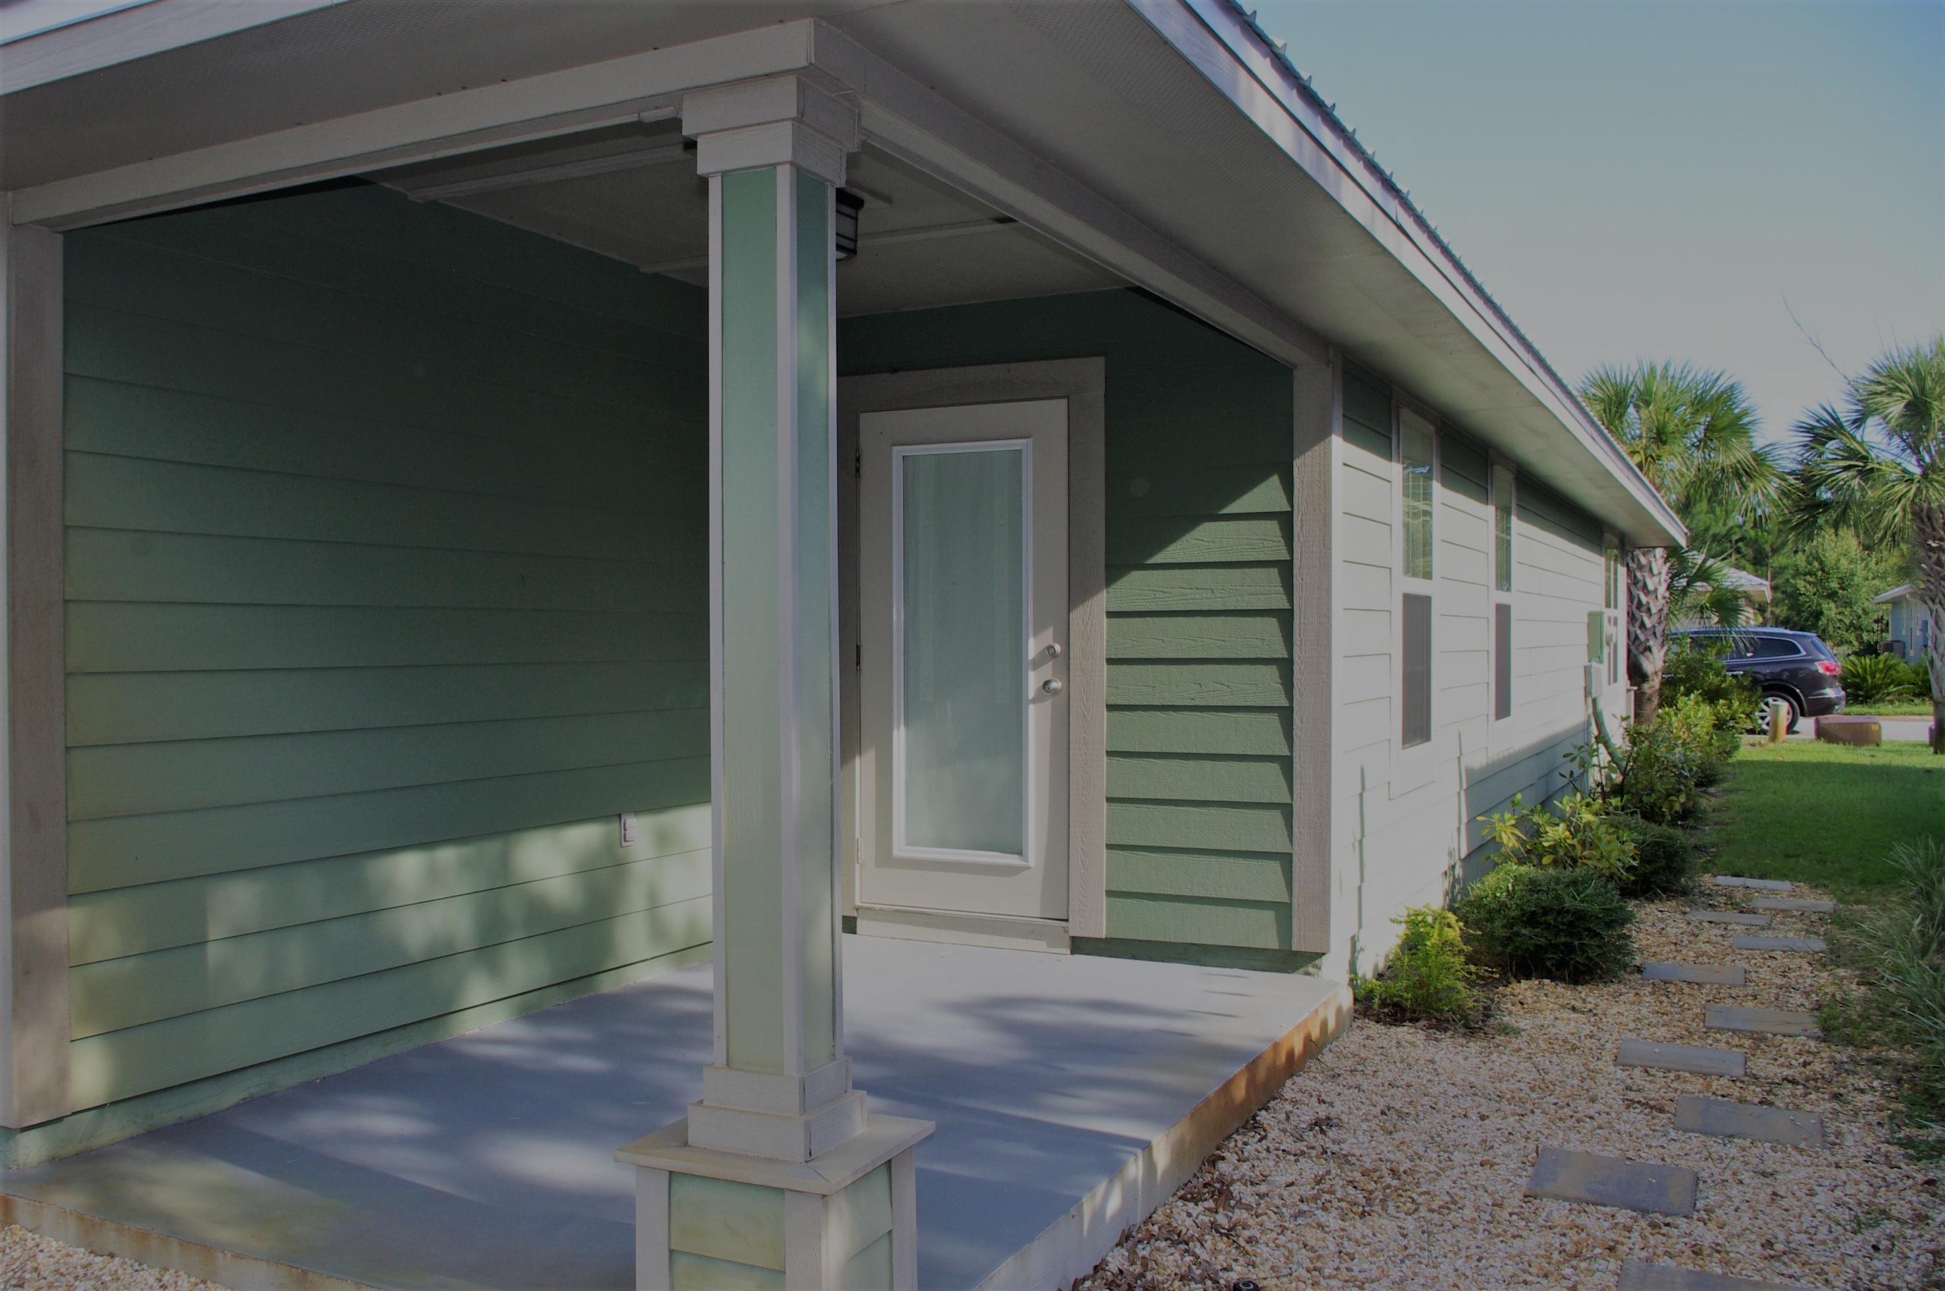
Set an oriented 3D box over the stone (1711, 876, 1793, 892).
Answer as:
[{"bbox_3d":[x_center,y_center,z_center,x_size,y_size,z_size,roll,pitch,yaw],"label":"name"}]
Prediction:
[{"bbox_3d":[4.500,1.390,8.390,0.400,0.050,0.380,0,0,29],"label":"stone"}]

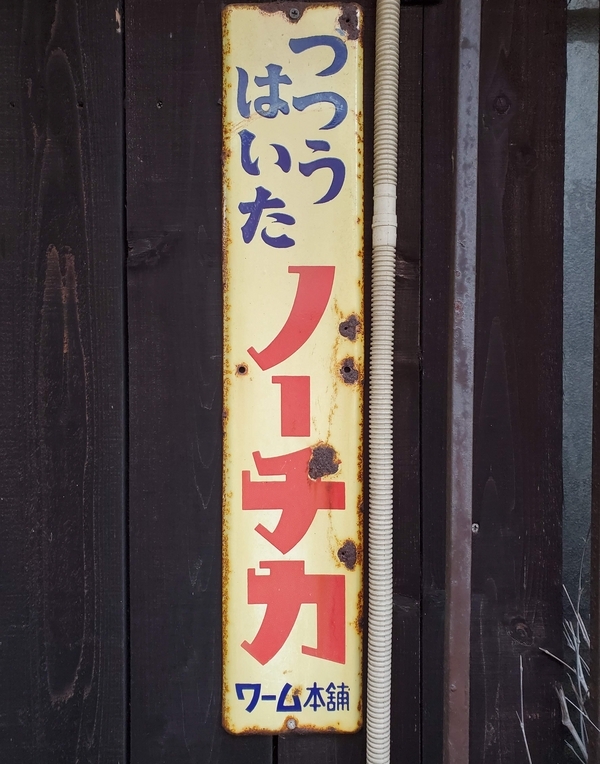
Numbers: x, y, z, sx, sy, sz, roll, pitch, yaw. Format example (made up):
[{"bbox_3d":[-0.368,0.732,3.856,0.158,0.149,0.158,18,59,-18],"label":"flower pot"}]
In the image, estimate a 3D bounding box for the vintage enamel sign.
[{"bbox_3d":[-0.006,-0.011,0.509,0.118,0.615,0.013,0,1,0],"label":"vintage enamel sign"}]

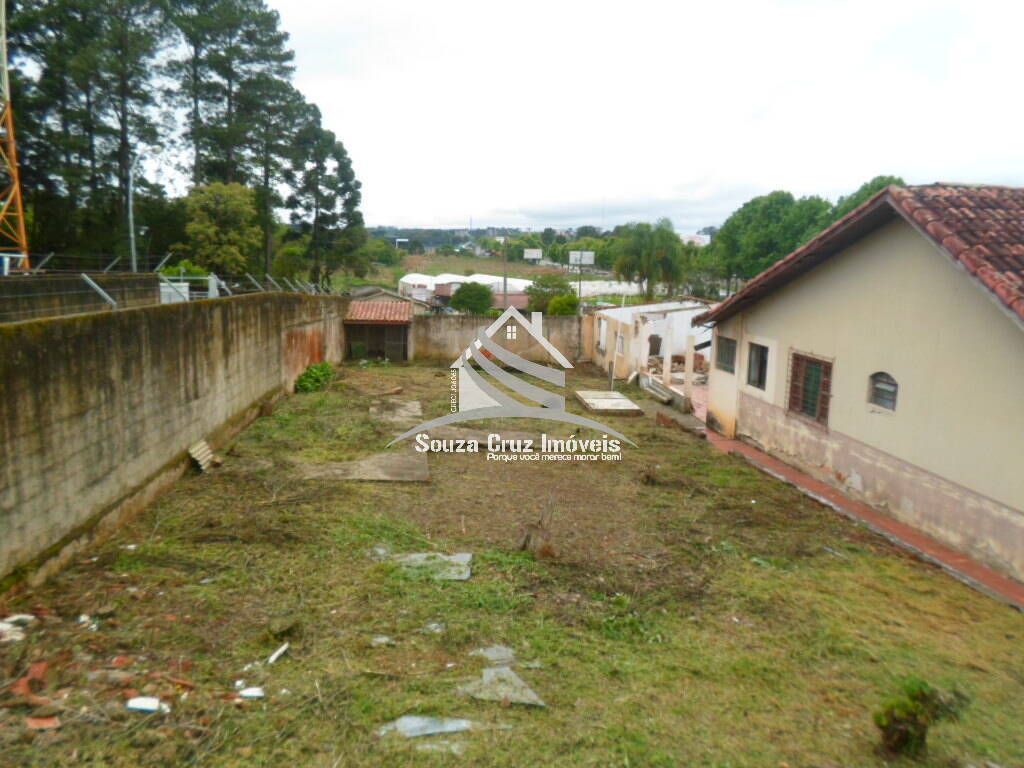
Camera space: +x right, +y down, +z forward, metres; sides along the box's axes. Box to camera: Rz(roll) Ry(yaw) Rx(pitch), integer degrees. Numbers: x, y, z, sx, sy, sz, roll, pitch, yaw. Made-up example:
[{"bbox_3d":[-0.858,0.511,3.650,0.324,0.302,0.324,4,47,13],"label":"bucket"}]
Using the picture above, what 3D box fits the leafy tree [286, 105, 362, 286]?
[{"bbox_3d":[-20.284,-20.338,80.000,8.222,19.797,8.222,-1,10,-5],"label":"leafy tree"}]

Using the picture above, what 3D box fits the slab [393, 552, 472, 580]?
[{"bbox_3d":[-0.829,1.865,7.561,0.820,0.050,0.660,0,10,-2],"label":"slab"}]

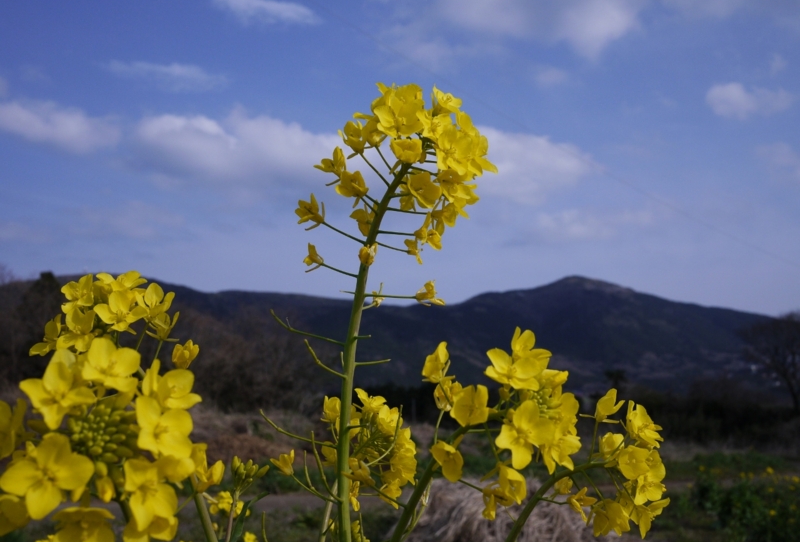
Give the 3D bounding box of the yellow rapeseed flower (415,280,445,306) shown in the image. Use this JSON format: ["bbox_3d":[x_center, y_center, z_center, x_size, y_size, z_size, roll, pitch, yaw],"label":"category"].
[{"bbox_3d":[0.011,0.008,0.360,0.012,0.010,0.010,3,-7,12],"label":"yellow rapeseed flower"}]

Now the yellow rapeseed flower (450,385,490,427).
[{"bbox_3d":[0.024,0.046,0.317,0.015,0.015,0.010,-2,-15,15],"label":"yellow rapeseed flower"}]

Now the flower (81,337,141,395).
[{"bbox_3d":[-0.075,0.025,0.240,0.016,0.015,0.011,1,-30,-5],"label":"flower"}]

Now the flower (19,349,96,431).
[{"bbox_3d":[-0.086,0.030,0.233,0.019,0.019,0.011,-2,-24,12],"label":"flower"}]

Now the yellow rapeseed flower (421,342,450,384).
[{"bbox_3d":[0.012,0.032,0.322,0.011,0.013,0.013,-26,0,-18],"label":"yellow rapeseed flower"}]

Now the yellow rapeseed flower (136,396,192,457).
[{"bbox_3d":[-0.060,0.040,0.234,0.015,0.017,0.009,2,-12,-14],"label":"yellow rapeseed flower"}]

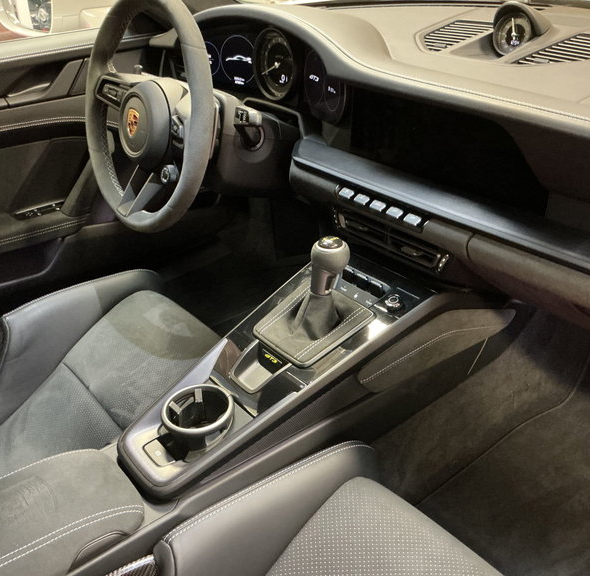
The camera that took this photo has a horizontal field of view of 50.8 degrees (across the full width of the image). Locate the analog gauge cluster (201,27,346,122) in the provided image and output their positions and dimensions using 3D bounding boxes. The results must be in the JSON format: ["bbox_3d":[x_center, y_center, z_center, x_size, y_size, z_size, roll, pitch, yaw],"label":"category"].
[{"bbox_3d":[-0.047,-0.377,1.053,0.065,0.130,0.380,-11,30,-44],"label":"analog gauge cluster"}]

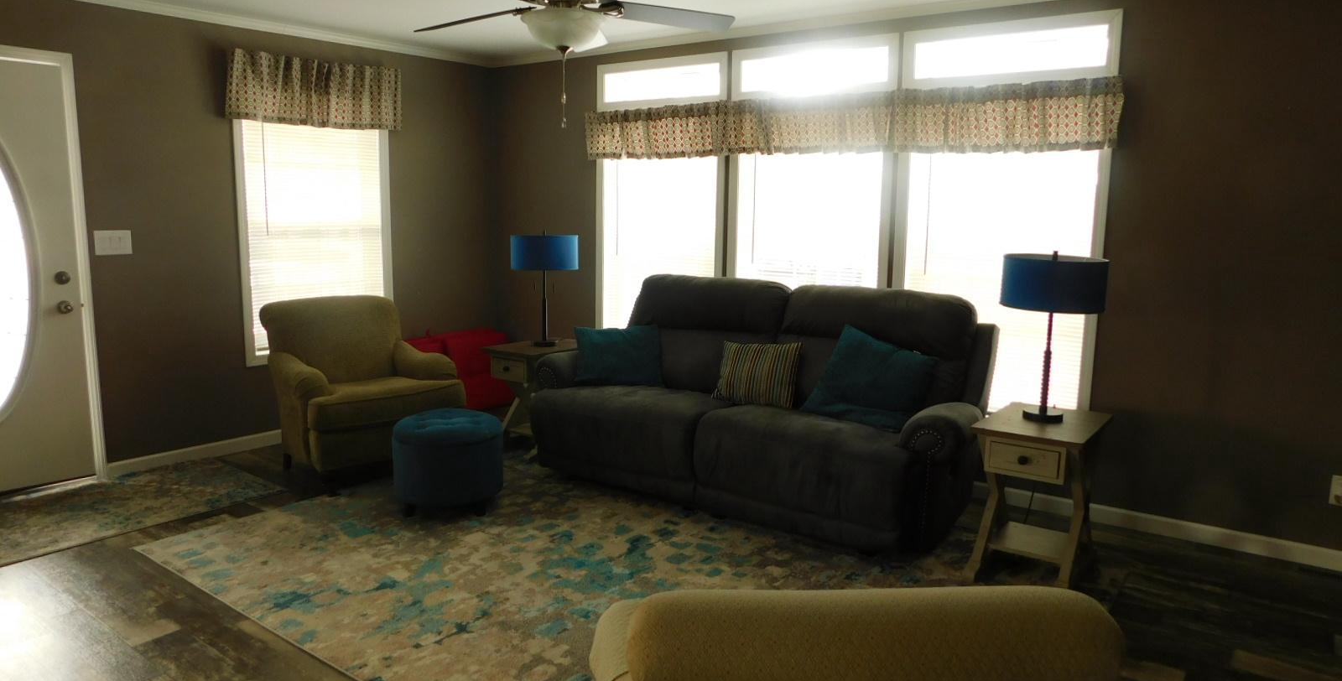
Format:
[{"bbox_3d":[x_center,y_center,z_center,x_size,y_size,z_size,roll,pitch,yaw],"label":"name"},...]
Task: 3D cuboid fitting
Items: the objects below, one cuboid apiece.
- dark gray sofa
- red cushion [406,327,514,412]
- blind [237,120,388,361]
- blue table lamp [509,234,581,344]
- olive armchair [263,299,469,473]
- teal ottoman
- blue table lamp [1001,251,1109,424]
[{"bbox_3d":[0.431,0.248,4.540,2.300,1.030,0.980,7,11,37],"label":"dark gray sofa"},{"bbox_3d":[-1.272,0.232,5.959,0.750,0.590,0.620,-5,10,-32],"label":"red cushion"},{"bbox_3d":[-2.138,-0.687,5.413,0.060,1.430,0.890,7,11,37],"label":"blind"},{"bbox_3d":[-0.740,-0.297,5.193,0.395,0.660,0.395,1,9,0],"label":"blue table lamp"},{"bbox_3d":[-1.676,0.232,4.934,0.850,0.890,0.890,-7,12,-42],"label":"olive armchair"},{"bbox_3d":[-1.053,0.575,4.259,0.515,0.430,0.515,0,9,-7],"label":"teal ottoman"},{"bbox_3d":[1.499,-0.020,3.533,0.405,0.670,0.405,7,11,37],"label":"blue table lamp"}]

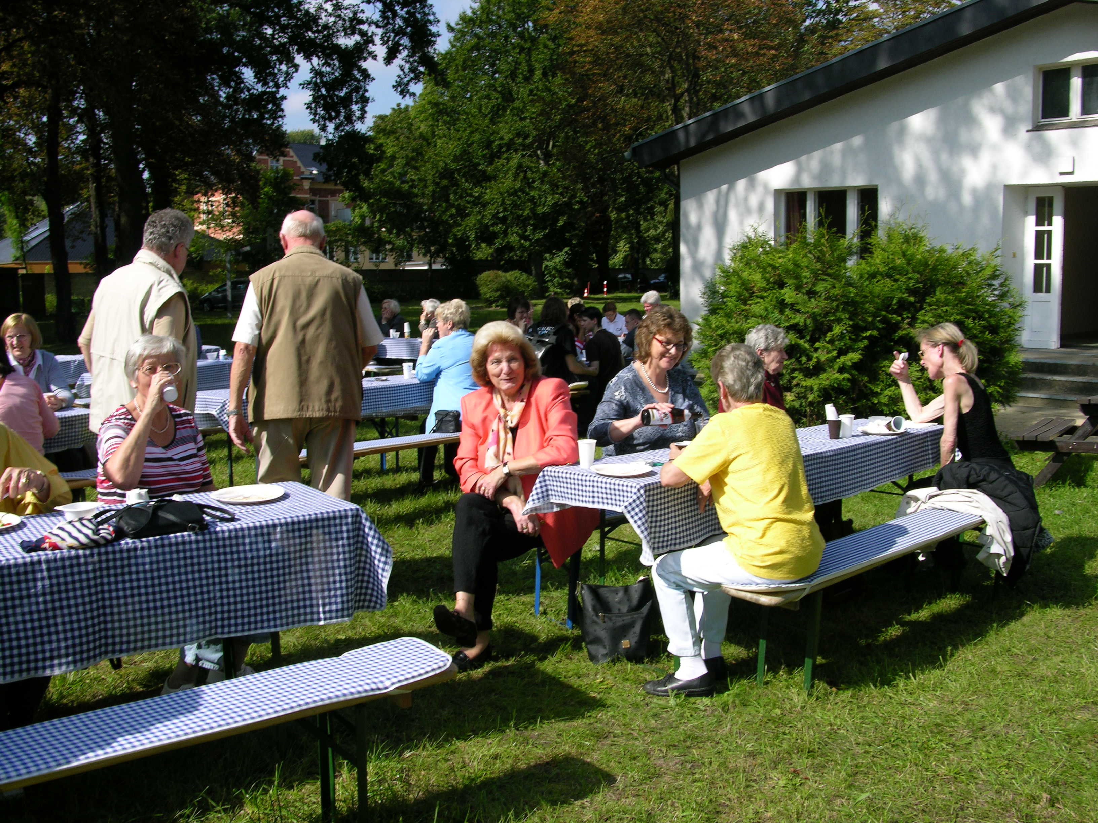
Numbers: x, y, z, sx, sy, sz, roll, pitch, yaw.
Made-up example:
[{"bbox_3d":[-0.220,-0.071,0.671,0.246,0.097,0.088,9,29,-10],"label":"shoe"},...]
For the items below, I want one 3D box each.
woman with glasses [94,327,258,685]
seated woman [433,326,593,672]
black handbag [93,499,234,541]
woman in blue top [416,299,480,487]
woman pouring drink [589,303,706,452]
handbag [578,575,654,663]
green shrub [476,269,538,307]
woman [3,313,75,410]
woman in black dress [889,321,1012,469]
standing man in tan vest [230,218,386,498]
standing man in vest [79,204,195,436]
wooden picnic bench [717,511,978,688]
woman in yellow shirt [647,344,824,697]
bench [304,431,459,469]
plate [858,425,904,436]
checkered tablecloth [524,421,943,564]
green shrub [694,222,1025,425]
[{"bbox_3d":[-1.272,0.382,3.737,0.540,1.270,0.720,-4,8,-32],"label":"woman with glasses"},{"bbox_3d":[-0.132,0.302,4.351,0.580,1.290,0.740,2,7,16],"label":"seated woman"},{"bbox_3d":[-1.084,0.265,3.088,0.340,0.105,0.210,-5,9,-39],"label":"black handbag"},{"bbox_3d":[-0.611,-0.077,7.436,0.760,1.350,0.480,5,8,39],"label":"woman in blue top"},{"bbox_3d":[0.582,0.223,4.916,0.520,1.370,0.760,-6,8,-40],"label":"woman pouring drink"},{"bbox_3d":[0.280,0.799,4.302,0.290,0.320,0.150,1,7,9],"label":"handbag"},{"bbox_3d":[-1.860,-5.595,49.691,2.750,1.750,2.300,0,7,0],"label":"green shrub"},{"bbox_3d":[-2.819,0.110,6.197,0.520,1.320,0.750,-5,8,-37],"label":"woman"},{"bbox_3d":[1.844,0.235,5.086,0.740,1.310,0.480,5,8,42],"label":"woman in black dress"},{"bbox_3d":[-1.050,0.027,4.882,0.640,1.790,0.360,-1,6,-9],"label":"standing man in tan vest"},{"bbox_3d":[-1.760,0.037,4.832,0.550,1.790,0.390,2,7,21],"label":"standing man in vest"},{"bbox_3d":[1.408,0.714,4.370,0.270,0.485,2.200,7,10,43],"label":"wooden picnic bench"},{"bbox_3d":[0.658,0.382,3.866,0.720,1.260,0.500,5,9,34],"label":"woman in yellow shirt"},{"bbox_3d":[-0.755,0.403,6.785,0.260,0.480,2.200,7,10,44],"label":"bench"},{"bbox_3d":[1.561,0.092,5.213,0.220,0.022,0.220,0,6,0],"label":"plate"},{"bbox_3d":[0.943,0.285,4.900,2.340,0.285,0.600,-7,9,-44],"label":"checkered tablecloth"},{"bbox_3d":[3.366,-1.022,12.064,3.400,2.050,2.400,6,9,38],"label":"green shrub"}]

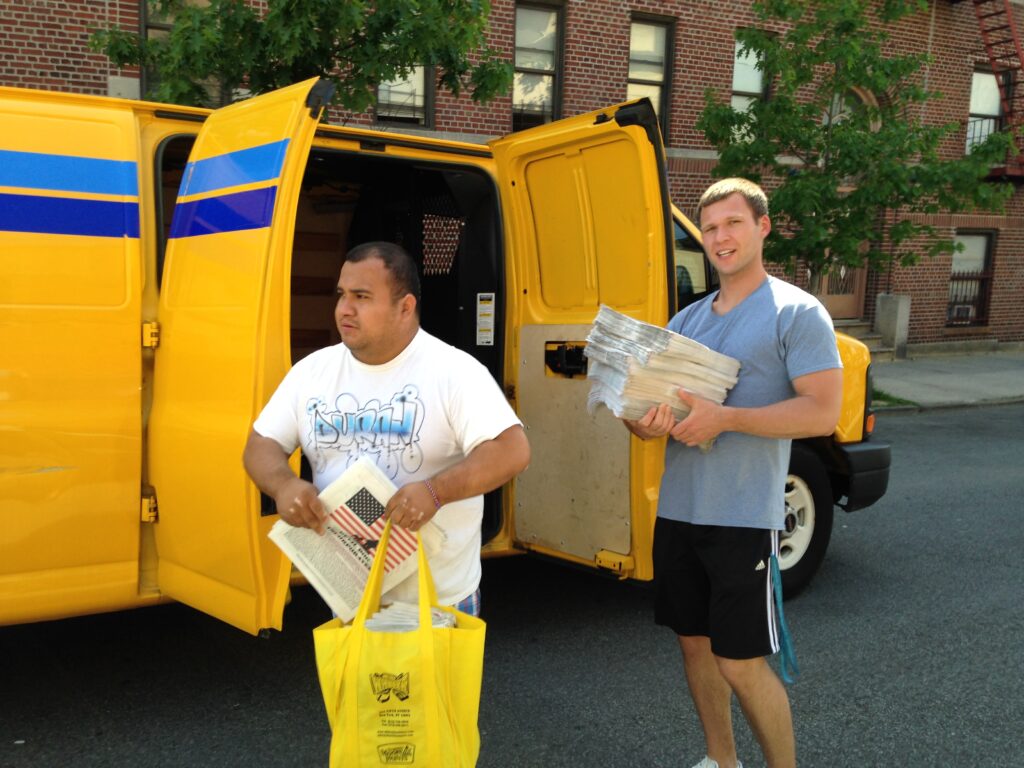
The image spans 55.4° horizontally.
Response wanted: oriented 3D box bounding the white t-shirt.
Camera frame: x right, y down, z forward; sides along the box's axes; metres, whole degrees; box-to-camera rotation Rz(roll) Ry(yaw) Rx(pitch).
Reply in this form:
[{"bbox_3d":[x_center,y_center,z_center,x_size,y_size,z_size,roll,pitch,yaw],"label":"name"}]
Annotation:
[{"bbox_3d":[-0.292,0.190,2.270,0.590,0.650,0.350,3,9,11],"label":"white t-shirt"}]

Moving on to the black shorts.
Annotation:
[{"bbox_3d":[0.560,0.505,2.660,0.370,0.430,0.310,8,11,35],"label":"black shorts"}]

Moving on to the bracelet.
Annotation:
[{"bbox_3d":[-0.168,0.232,2.060,0.016,0.072,0.065,-23,-5,-31],"label":"bracelet"}]

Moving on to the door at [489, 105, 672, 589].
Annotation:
[{"bbox_3d":[0.212,-0.130,3.360,0.190,1.500,0.750,-4,4,-38],"label":"door"}]

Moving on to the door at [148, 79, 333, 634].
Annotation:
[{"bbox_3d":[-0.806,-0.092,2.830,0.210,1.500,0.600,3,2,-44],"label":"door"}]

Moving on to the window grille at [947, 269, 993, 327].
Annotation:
[{"bbox_3d":[7.310,-1.370,15.600,0.920,0.890,0.090,-3,10,-25],"label":"window grille"}]

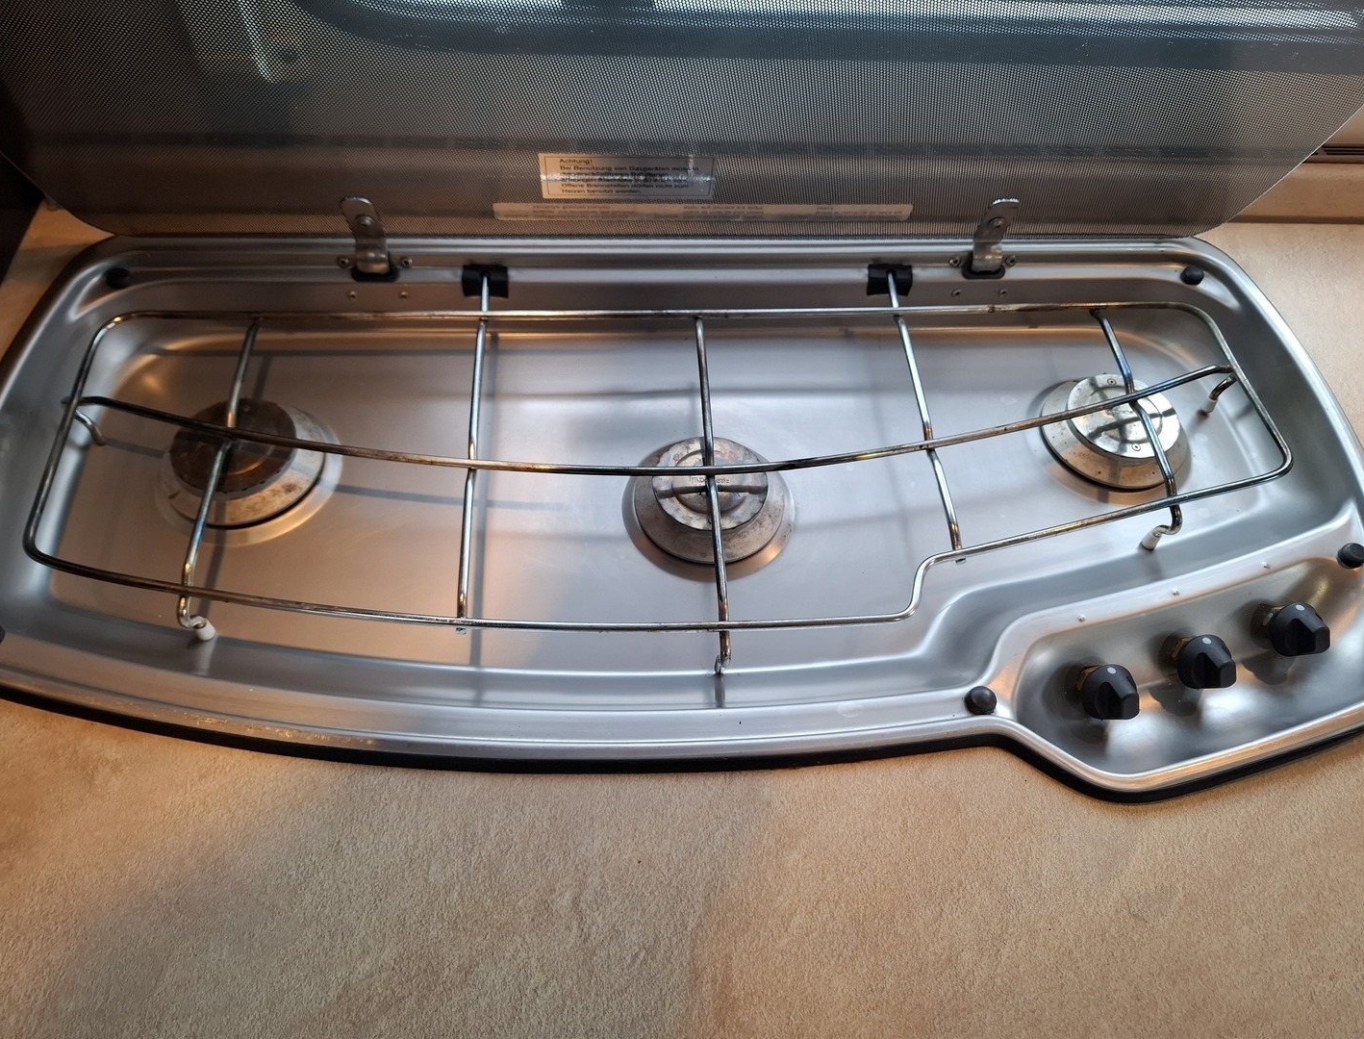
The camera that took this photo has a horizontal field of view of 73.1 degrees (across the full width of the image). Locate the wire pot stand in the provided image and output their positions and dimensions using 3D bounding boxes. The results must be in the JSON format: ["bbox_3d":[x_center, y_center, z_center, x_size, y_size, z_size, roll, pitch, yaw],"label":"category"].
[{"bbox_3d":[0.007,-0.043,0.556,0.719,0.029,0.285,-1,57,-4],"label":"wire pot stand"}]

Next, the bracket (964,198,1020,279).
[{"bbox_3d":[0.207,-0.187,0.619,0.028,0.041,0.028,-1,57,-4],"label":"bracket"}]

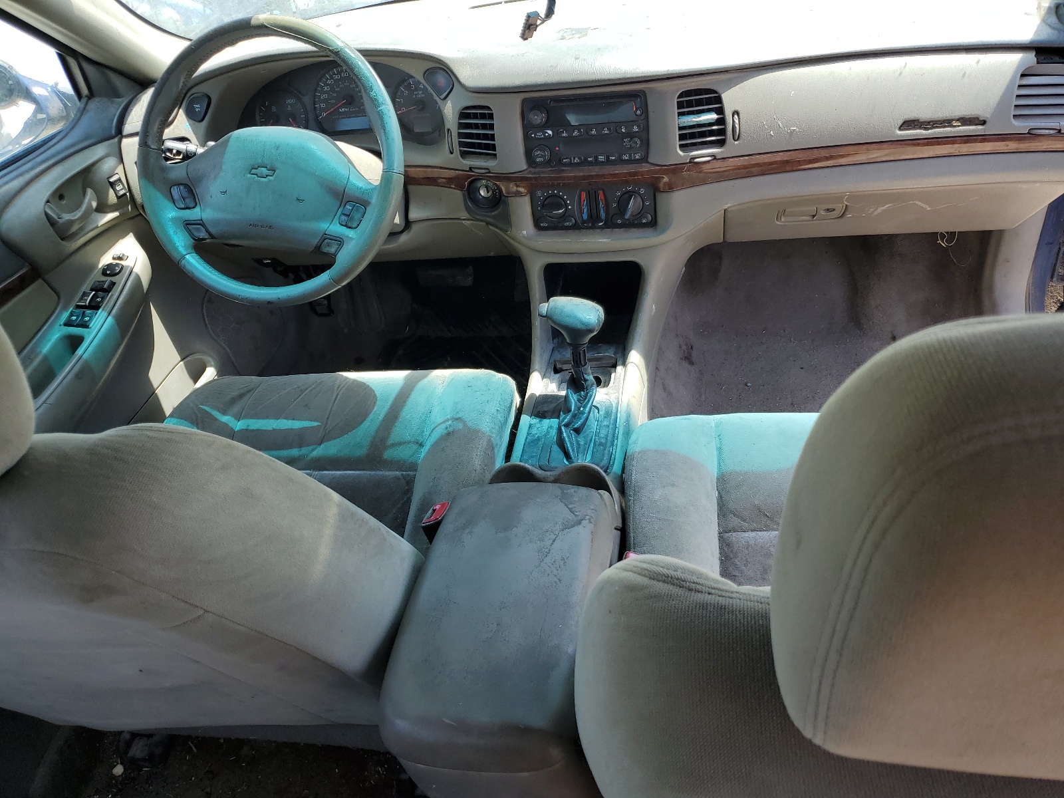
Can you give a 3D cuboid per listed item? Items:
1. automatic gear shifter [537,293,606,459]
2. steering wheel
[{"bbox_3d":[0.058,-0.029,1.070,0.088,0.178,0.120,0,32,11],"label":"automatic gear shifter"},{"bbox_3d":[-0.353,-0.319,1.105,0.385,0.385,0.100,5,7,10],"label":"steering wheel"}]

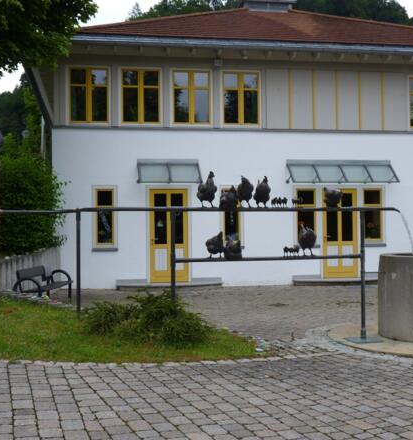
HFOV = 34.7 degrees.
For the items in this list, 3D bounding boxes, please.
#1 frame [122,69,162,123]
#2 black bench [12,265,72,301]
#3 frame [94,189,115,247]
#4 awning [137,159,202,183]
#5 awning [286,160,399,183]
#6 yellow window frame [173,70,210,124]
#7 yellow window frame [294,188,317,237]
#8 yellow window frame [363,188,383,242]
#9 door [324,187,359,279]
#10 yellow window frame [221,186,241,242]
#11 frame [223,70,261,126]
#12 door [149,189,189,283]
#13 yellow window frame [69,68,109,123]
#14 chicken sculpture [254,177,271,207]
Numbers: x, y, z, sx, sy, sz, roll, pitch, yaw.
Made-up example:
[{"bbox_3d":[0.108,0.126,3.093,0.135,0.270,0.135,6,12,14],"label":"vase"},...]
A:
[{"bbox_3d":[-1.581,-2.997,15.993,0.948,1.338,0.100,-1,-1,-10],"label":"frame"},{"bbox_3d":[-2.953,1.250,12.088,0.560,0.760,1.643,-1,-1,7],"label":"black bench"},{"bbox_3d":[-2.377,-0.064,15.424,0.457,1.341,0.120,-1,0,-10],"label":"frame"},{"bbox_3d":[-0.870,-1.153,15.426,1.485,0.590,0.550,-1,0,-10],"label":"awning"},{"bbox_3d":[3.408,-1.222,16.514,2.802,0.611,0.600,-1,-1,-10],"label":"awning"},{"bbox_3d":[-0.353,-2.938,15.808,0.895,1.298,0.120,-1,0,-10],"label":"yellow window frame"},{"bbox_3d":[2.498,-0.143,16.643,0.510,1.319,0.100,-1,-1,-10],"label":"yellow window frame"},{"bbox_3d":[4.252,-0.142,16.937,0.515,1.350,0.100,-1,-1,-10],"label":"yellow window frame"},{"bbox_3d":[3.393,0.330,16.787,0.941,2.279,0.100,-1,-1,-10],"label":"door"},{"bbox_3d":[0.620,-0.120,16.328,0.499,1.366,0.100,-1,-1,-10],"label":"yellow window frame"},{"bbox_3d":[0.843,-2.958,16.019,0.907,1.306,0.120,-1,0,-10],"label":"frame"},{"bbox_3d":[-0.874,0.373,15.685,0.949,2.232,0.120,-1,0,-10],"label":"door"},{"bbox_3d":[-2.741,-2.917,15.387,0.910,1.298,0.120,-1,0,-10],"label":"yellow window frame"},{"bbox_3d":[0.685,-0.338,8.050,0.190,0.383,0.280,0,0,-24],"label":"chicken sculpture"}]

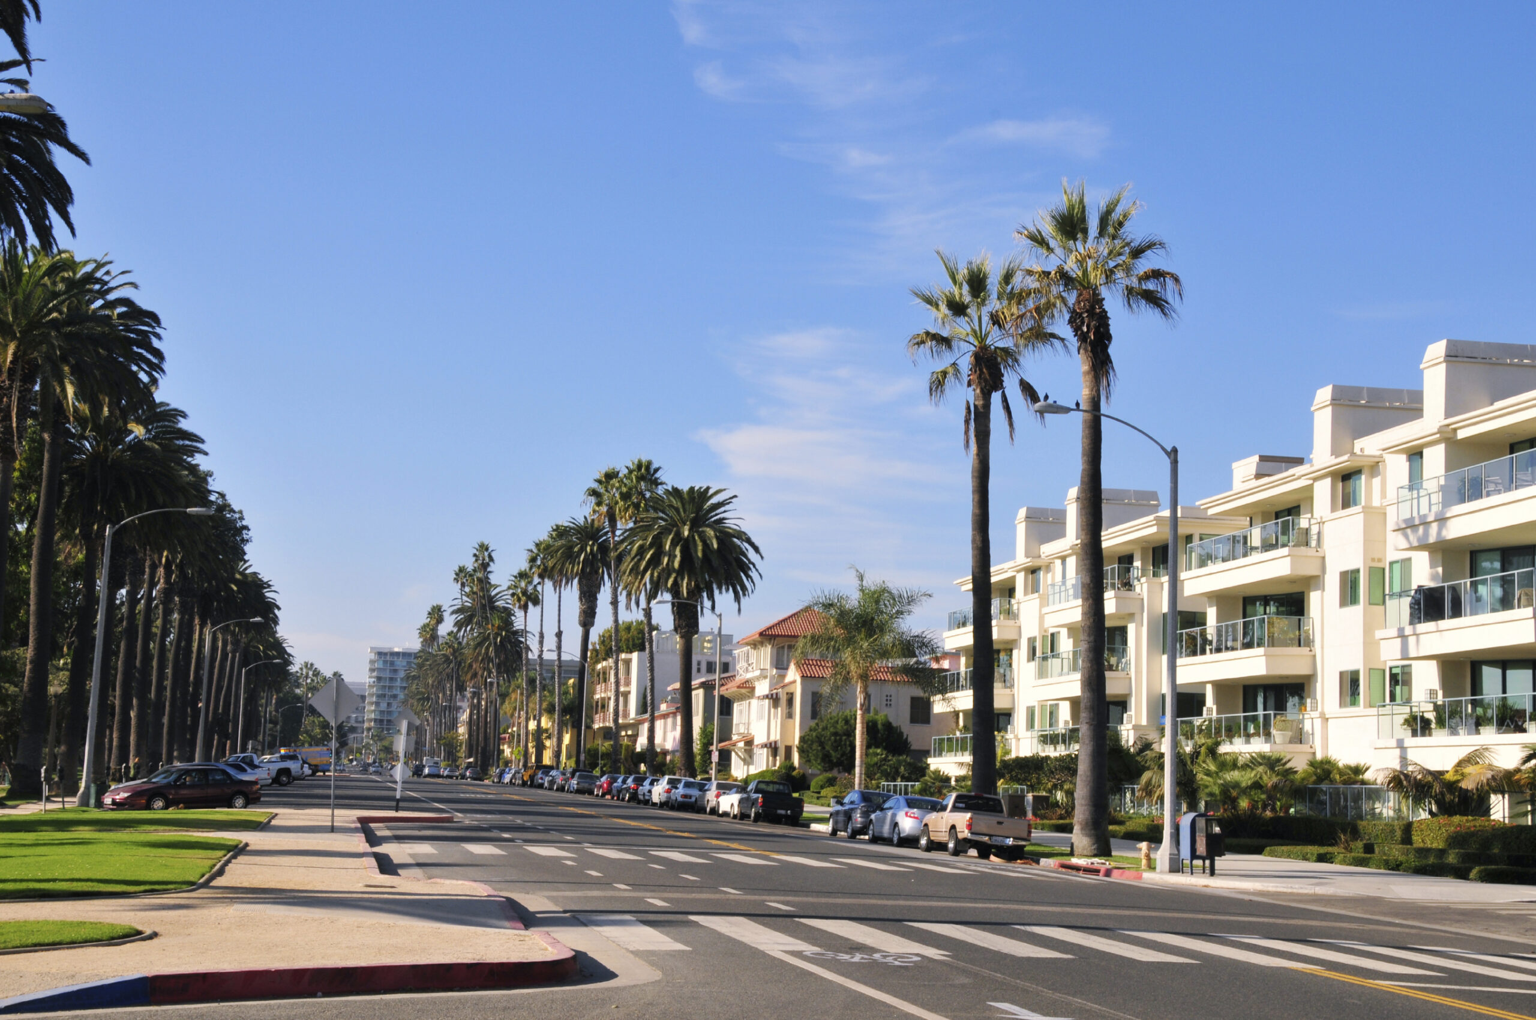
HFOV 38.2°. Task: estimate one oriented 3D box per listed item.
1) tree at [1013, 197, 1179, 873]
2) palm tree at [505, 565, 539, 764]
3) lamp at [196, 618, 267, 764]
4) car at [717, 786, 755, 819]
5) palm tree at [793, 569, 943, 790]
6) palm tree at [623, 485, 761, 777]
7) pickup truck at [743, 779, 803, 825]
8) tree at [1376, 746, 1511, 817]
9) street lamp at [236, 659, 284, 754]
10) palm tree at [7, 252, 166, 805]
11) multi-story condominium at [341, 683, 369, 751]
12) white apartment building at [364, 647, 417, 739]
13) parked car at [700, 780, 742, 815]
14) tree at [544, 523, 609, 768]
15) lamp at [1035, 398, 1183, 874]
[{"bbox_3d":[8.384,0.073,56.745,4.256,17.378,4.256,1,-7,8],"label":"tree"},{"bbox_3d":[-23.897,15.885,213.287,3.339,20.406,3.339,3,-7,-6],"label":"palm tree"},{"bbox_3d":[-31.974,11.320,131.879,3.440,9.940,0.450,3,-7,-11],"label":"lamp"},{"bbox_3d":[-0.798,11.685,88.597,1.750,1.320,4.400,3,-7,-10],"label":"car"},{"bbox_3d":[3.555,6.794,80.605,5.470,9.306,5.470,2,-7,3],"label":"palm tree"},{"bbox_3d":[-4.274,7.206,120.081,7.569,17.214,7.569,2,-7,-2],"label":"palm tree"},{"bbox_3d":[0.078,11.208,85.106,1.720,1.600,4.700,3,-7,-11],"label":"pickup truck"},{"bbox_3d":[16.982,7.256,55.663,3.300,2.660,3.300,3,-7,-10],"label":"tree"},{"bbox_3d":[-42.811,17.461,186.989,3.440,9.940,0.450,3,-7,-11],"label":"street lamp"},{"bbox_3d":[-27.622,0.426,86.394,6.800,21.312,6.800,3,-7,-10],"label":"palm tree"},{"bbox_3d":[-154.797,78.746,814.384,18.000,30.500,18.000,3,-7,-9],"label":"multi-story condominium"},{"bbox_3d":[-129.254,71.303,790.420,26.000,41.500,22.000,3,-7,-9],"label":"white apartment building"},{"bbox_3d":[-1.875,12.163,94.005,1.770,1.430,4.600,3,-7,-10],"label":"parked car"},{"bbox_3d":[-14.704,10.903,170.495,5.632,20.918,5.632,3,-7,-5],"label":"tree"},{"bbox_3d":[7.342,2.722,47.890,3.440,9.940,0.480,3,-7,-11],"label":"lamp"}]

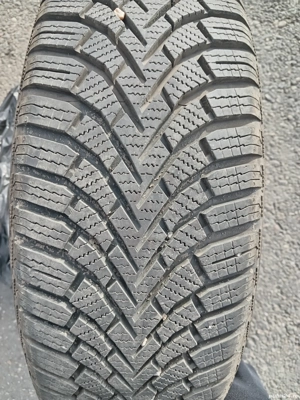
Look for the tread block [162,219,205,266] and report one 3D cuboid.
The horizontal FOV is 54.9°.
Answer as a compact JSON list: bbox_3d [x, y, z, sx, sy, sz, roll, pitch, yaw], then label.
[{"bbox_3d":[0.022,0.029,0.208,0.036,0.008,0.016,-36,97,1],"label":"tread block"}]

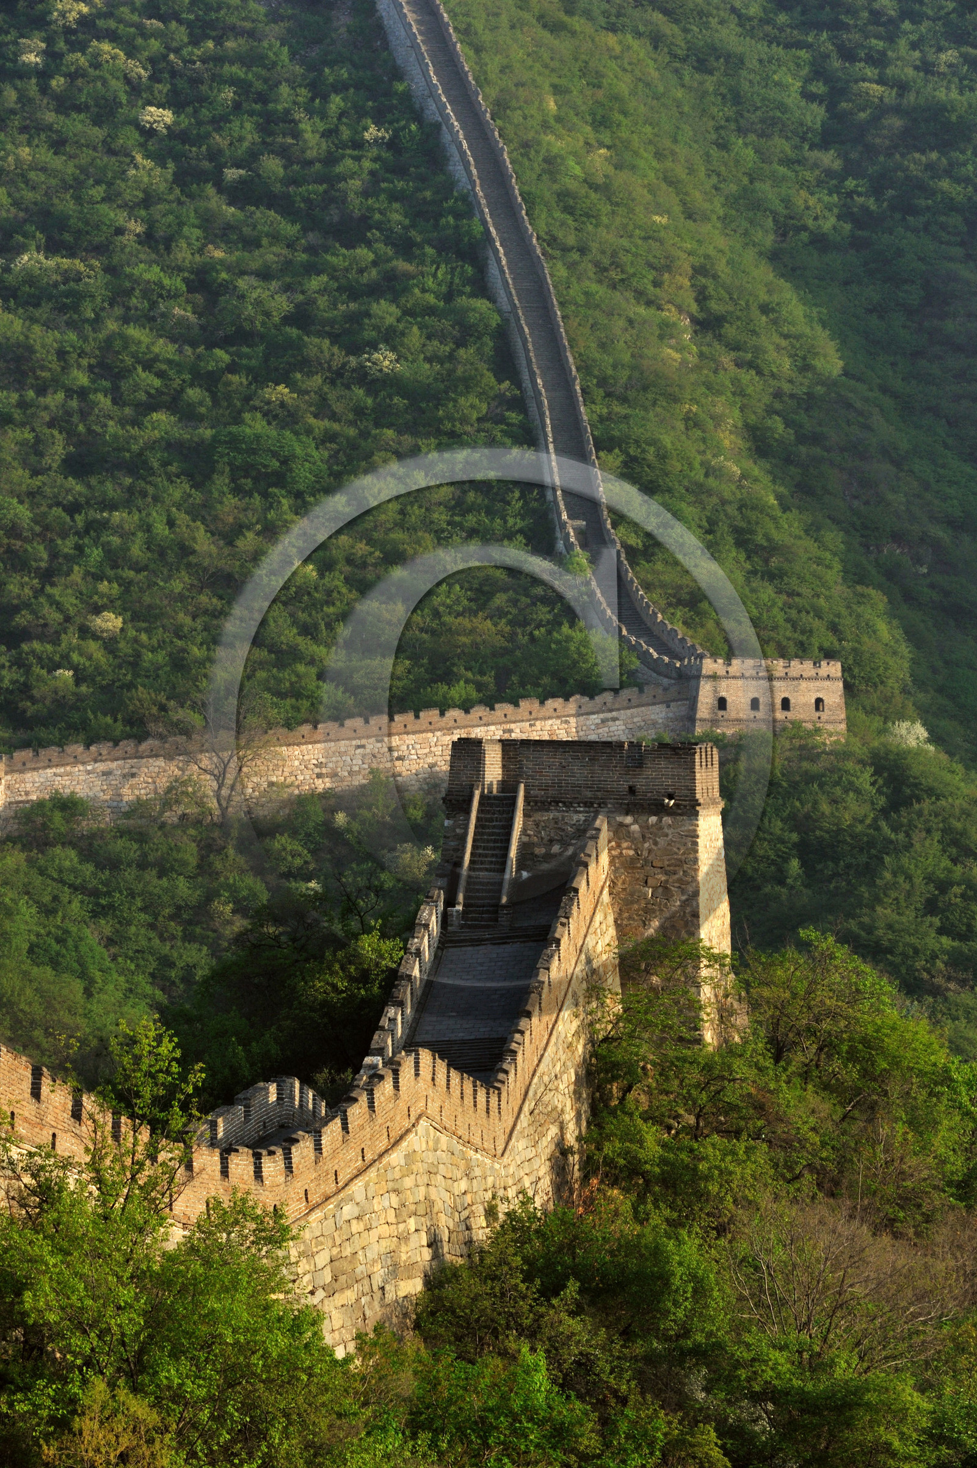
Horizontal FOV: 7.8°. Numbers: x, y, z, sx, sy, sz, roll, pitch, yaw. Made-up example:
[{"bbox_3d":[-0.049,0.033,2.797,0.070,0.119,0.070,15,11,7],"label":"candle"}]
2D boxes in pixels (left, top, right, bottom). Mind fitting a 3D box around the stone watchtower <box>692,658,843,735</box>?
[{"bbox_3d":[23.650,-2.620,620.000,13.200,8.000,10.600,1,0,-10],"label":"stone watchtower"}]

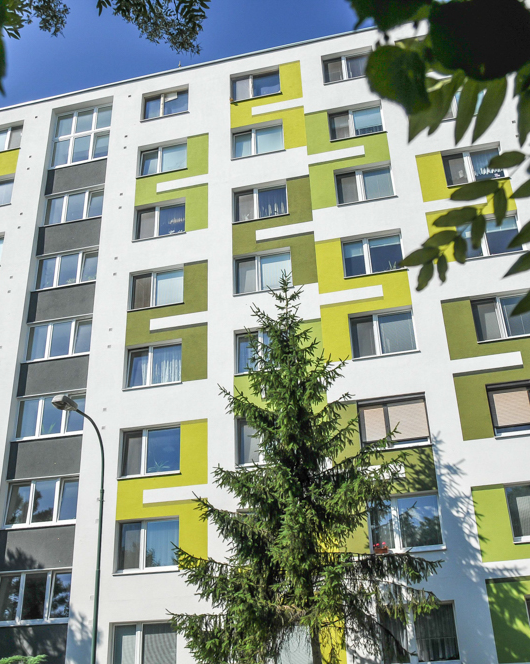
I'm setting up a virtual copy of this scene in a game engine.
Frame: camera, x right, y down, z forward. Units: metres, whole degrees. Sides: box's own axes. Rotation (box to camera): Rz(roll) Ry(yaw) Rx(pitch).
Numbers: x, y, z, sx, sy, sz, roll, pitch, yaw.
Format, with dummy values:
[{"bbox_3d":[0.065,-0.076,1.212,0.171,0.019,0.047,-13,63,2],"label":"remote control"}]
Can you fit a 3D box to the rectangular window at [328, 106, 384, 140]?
[{"bbox_3d":[3.268,-7.459,23.788,1.919,1.448,0.150,-8,-26,12],"label":"rectangular window"}]

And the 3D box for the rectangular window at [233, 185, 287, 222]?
[{"bbox_3d":[-0.161,-4.515,23.332,1.981,1.500,0.150,-8,-26,12],"label":"rectangular window"}]

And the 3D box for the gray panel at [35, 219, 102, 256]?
[{"bbox_3d":[-7.307,-3.556,25.000,2.620,1.250,0.140,-8,-26,12],"label":"gray panel"}]

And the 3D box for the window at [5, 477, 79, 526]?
[{"bbox_3d":[-6.919,5.269,20.739,2.480,1.409,0.198,-8,-26,12],"label":"window"}]

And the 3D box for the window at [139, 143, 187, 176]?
[{"bbox_3d":[-3.870,-6.455,25.389,1.883,1.407,0.160,-8,-26,12],"label":"window"}]

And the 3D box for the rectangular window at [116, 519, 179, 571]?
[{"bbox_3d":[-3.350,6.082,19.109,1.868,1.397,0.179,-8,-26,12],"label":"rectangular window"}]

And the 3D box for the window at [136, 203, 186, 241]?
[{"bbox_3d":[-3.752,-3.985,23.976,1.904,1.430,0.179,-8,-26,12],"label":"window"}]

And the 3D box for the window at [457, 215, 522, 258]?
[{"bbox_3d":[6.934,-2.903,20.768,1.782,1.407,0.160,-8,-26,12],"label":"window"}]

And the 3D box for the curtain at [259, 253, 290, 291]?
[{"bbox_3d":[0.390,-1.949,22.109,1.071,1.389,0.099,-8,-26,12],"label":"curtain"}]

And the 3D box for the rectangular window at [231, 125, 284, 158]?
[{"bbox_3d":[-0.253,-6.962,24.644,1.886,1.407,0.160,-8,-26,12],"label":"rectangular window"}]

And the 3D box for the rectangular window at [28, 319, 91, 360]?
[{"bbox_3d":[-7.138,0.206,23.164,2.580,1.470,0.160,-8,-26,12],"label":"rectangular window"}]

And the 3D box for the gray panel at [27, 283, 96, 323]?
[{"bbox_3d":[-7.205,-1.038,23.781,2.620,1.250,0.140,-8,-26,12],"label":"gray panel"}]

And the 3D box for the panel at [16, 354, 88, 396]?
[{"bbox_3d":[-7.106,1.507,22.572,2.688,1.243,0.150,-8,-26,12],"label":"panel"}]

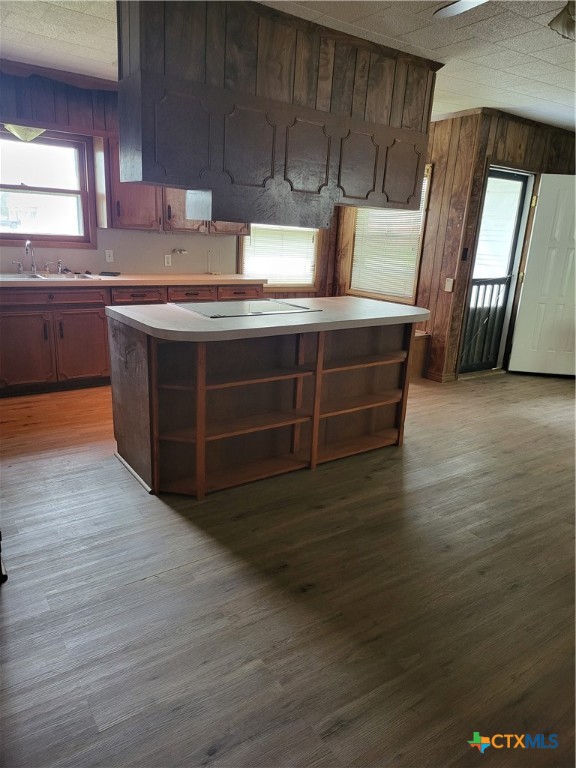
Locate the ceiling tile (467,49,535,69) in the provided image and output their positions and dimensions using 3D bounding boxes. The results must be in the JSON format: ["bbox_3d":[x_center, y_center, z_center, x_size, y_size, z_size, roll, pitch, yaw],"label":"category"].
[{"bbox_3d":[1.342,-2.033,3.335,0.308,0.021,0.308,-8,19,-33],"label":"ceiling tile"}]

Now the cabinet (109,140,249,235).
[{"bbox_3d":[-1.040,-1.811,5.015,1.406,0.742,0.326,-8,19,-33],"label":"cabinet"}]

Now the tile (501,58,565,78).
[{"bbox_3d":[1.599,-2.070,3.504,0.308,0.021,0.308,-8,19,-33],"label":"tile"}]

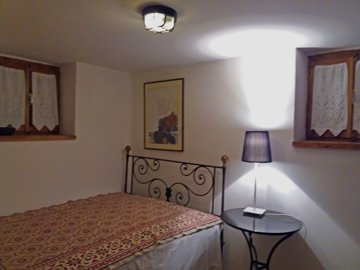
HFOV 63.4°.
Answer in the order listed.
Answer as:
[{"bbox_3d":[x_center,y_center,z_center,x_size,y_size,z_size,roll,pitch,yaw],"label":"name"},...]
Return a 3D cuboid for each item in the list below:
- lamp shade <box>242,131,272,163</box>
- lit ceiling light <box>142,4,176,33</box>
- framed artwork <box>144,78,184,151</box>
[{"bbox_3d":[0.640,0.094,2.410,0.240,0.248,0.240,2,2,35],"label":"lamp shade"},{"bbox_3d":[-0.113,-0.643,1.636,0.195,0.095,0.195,1,2,0],"label":"lit ceiling light"},{"bbox_3d":[-0.181,-0.211,3.226,0.558,0.772,0.025,2,2,35],"label":"framed artwork"}]

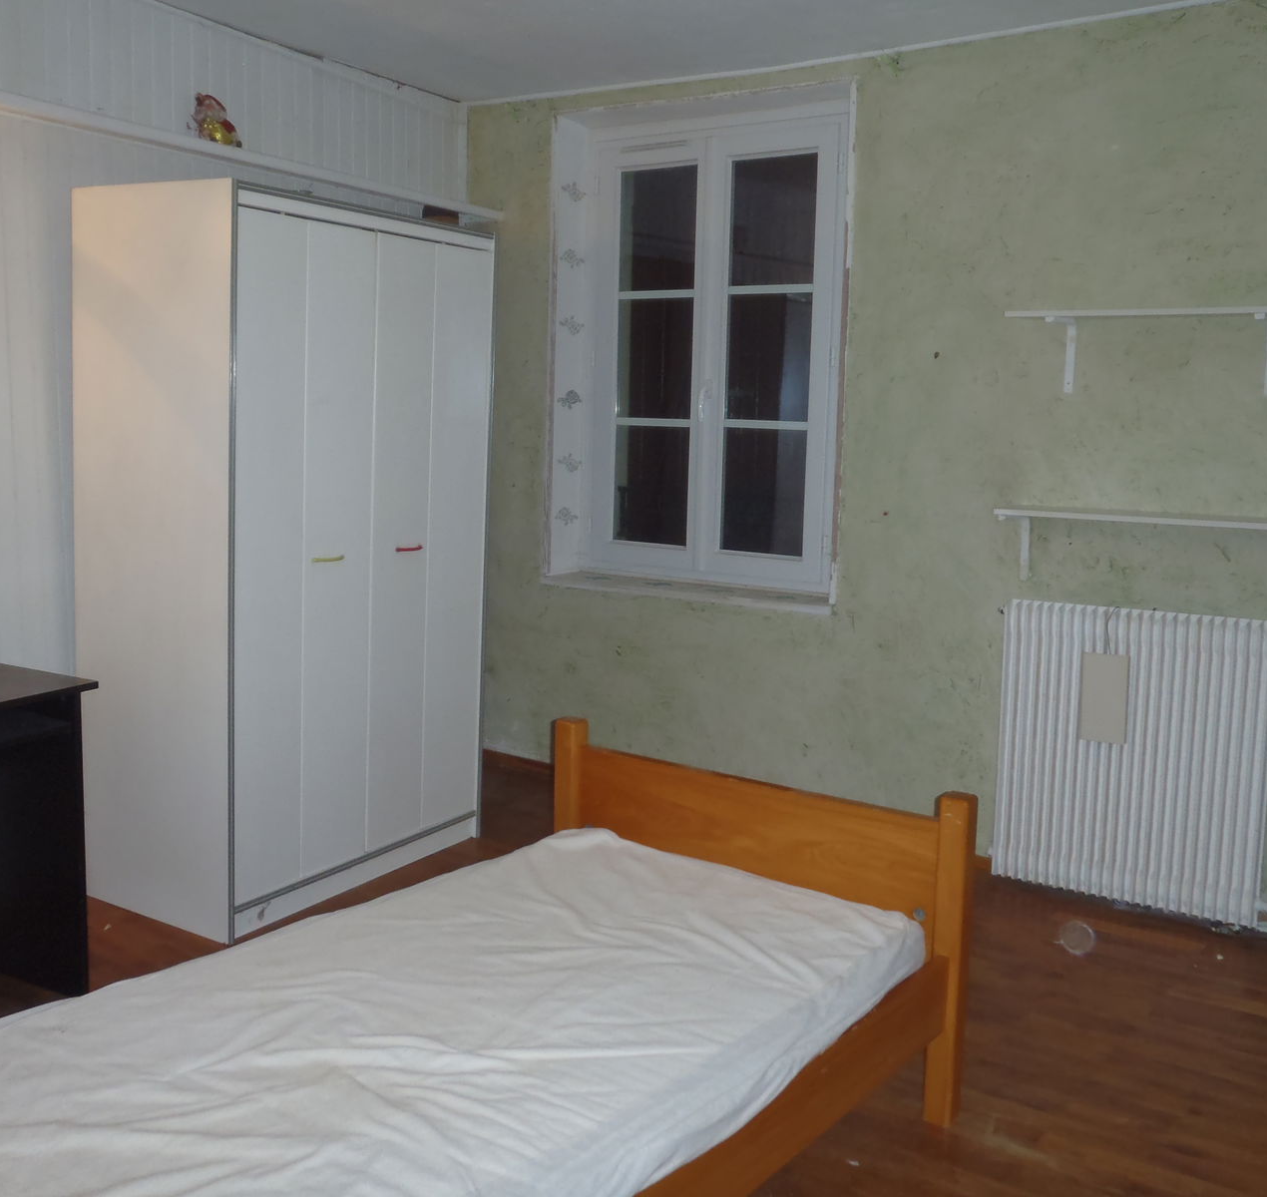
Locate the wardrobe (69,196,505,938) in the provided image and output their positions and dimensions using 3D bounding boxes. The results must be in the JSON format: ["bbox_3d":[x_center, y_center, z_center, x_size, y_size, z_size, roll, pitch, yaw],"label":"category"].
[{"bbox_3d":[-0.985,-0.135,3.738,0.601,1.875,1.017,6,9,30],"label":"wardrobe"}]

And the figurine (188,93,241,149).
[{"bbox_3d":[-1.177,-1.331,3.623,0.140,0.155,0.105,-3,10,-31],"label":"figurine"}]

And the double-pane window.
[{"bbox_3d":[0.278,-0.849,4.538,0.997,1.580,0.082,6,9,30],"label":"double-pane window"}]

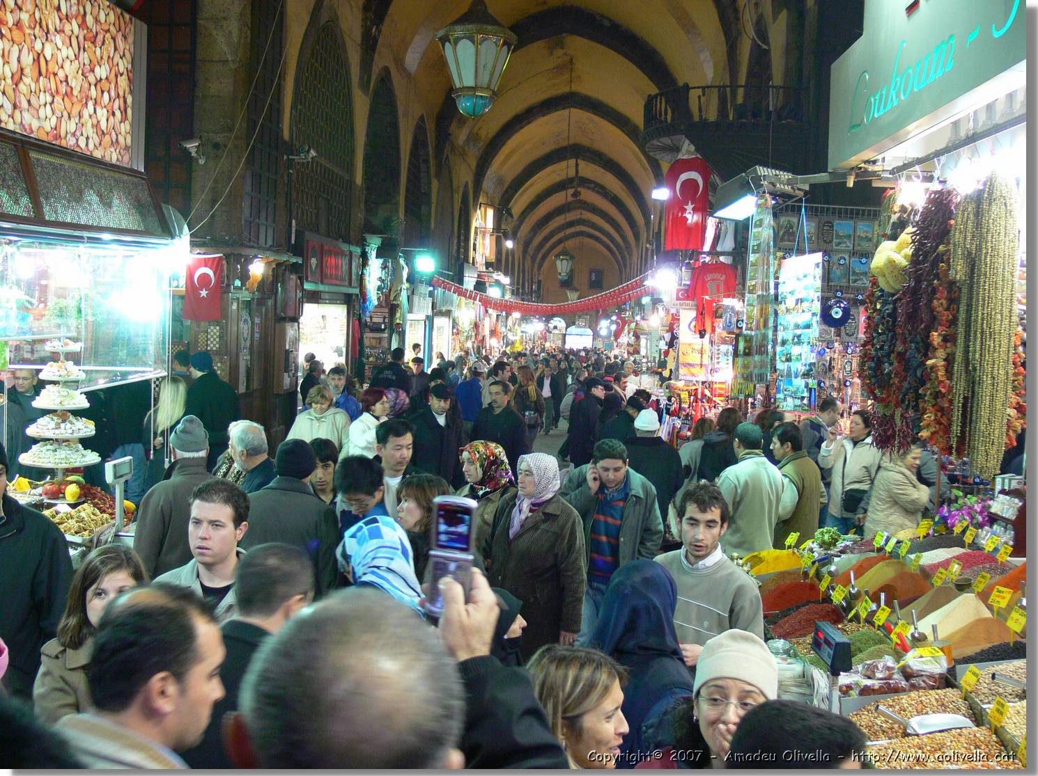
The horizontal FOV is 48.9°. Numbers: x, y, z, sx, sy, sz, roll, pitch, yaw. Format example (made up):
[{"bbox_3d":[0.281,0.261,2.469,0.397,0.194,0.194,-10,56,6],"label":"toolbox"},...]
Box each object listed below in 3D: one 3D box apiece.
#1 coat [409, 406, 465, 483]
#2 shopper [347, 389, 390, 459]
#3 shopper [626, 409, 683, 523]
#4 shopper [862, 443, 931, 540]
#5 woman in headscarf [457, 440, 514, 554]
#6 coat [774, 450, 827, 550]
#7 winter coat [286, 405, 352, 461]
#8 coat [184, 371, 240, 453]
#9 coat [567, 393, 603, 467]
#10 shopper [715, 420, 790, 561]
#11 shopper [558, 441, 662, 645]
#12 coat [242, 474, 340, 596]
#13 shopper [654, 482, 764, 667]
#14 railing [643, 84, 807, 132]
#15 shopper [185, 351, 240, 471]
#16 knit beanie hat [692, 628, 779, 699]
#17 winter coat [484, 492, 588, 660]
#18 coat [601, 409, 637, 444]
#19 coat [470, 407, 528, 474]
[{"bbox_3d":[-0.675,0.658,9.323,0.540,1.000,0.360,2,3,-3],"label":"coat"},{"bbox_3d":[-1.267,0.816,9.536,0.380,1.650,0.480,3,3,15],"label":"shopper"},{"bbox_3d":[1.008,0.995,8.837,0.540,1.680,0.360,2,3,5],"label":"shopper"},{"bbox_3d":[2.476,1.148,7.535,0.420,1.570,0.500,3,3,21],"label":"shopper"},{"bbox_3d":[-0.209,1.079,6.185,0.360,1.600,0.480,0,3,-37],"label":"woman in headscarf"},{"bbox_3d":[1.761,0.783,7.268,0.360,0.780,0.520,4,4,44],"label":"coat"},{"bbox_3d":[-1.586,0.540,9.018,0.560,0.800,0.360,2,3,-3],"label":"winter coat"},{"bbox_3d":[-2.713,0.323,10.021,0.520,0.950,0.380,-1,3,-41],"label":"coat"},{"bbox_3d":[0.694,0.531,12.322,0.420,0.980,0.500,2,3,-9],"label":"coat"},{"bbox_3d":[1.431,1.065,7.088,0.520,1.710,0.340,2,3,9],"label":"shopper"},{"bbox_3d":[0.471,1.108,5.788,0.550,1.710,0.400,3,3,18],"label":"shopper"},{"bbox_3d":[-1.097,0.841,5.419,0.530,0.850,0.340,3,3,14],"label":"coat"},{"bbox_3d":[0.613,1.180,3.859,0.490,1.730,0.380,3,3,33],"label":"shopper"},{"bbox_3d":[3.118,-4.297,17.314,2.500,0.620,1.100,2,3,3],"label":"railing"},{"bbox_3d":[-2.596,0.606,9.540,0.520,1.830,0.360,0,3,-37],"label":"shopper"},{"bbox_3d":[0.455,0.591,2.407,0.183,0.160,0.215,2,-9,12],"label":"knit beanie hat"},{"bbox_3d":[0.076,0.974,5.571,0.530,0.950,0.400,4,3,38],"label":"winter coat"},{"bbox_3d":[0.935,0.588,10.218,0.380,0.800,0.520,-1,4,-45],"label":"coat"},{"bbox_3d":[-0.172,0.551,9.518,0.500,0.820,0.320,3,3,18],"label":"coat"}]

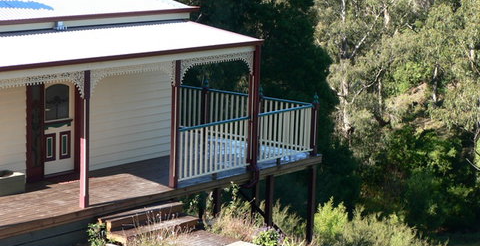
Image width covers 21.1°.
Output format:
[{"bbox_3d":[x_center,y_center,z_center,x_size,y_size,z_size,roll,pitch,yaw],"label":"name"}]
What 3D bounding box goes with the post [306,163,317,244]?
[{"bbox_3d":[1.543,1.781,27.994,0.110,1.759,0.110,9,12,37],"label":"post"}]

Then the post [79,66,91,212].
[{"bbox_3d":[-2.675,0.273,22.249,0.110,2.389,0.110,9,12,37],"label":"post"}]

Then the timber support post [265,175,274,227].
[{"bbox_3d":[0.595,1.654,26.725,0.110,1.165,0.110,9,12,37],"label":"timber support post"}]

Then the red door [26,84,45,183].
[{"bbox_3d":[-3.826,0.113,24.084,0.063,2.000,0.451,9,12,37],"label":"red door"}]

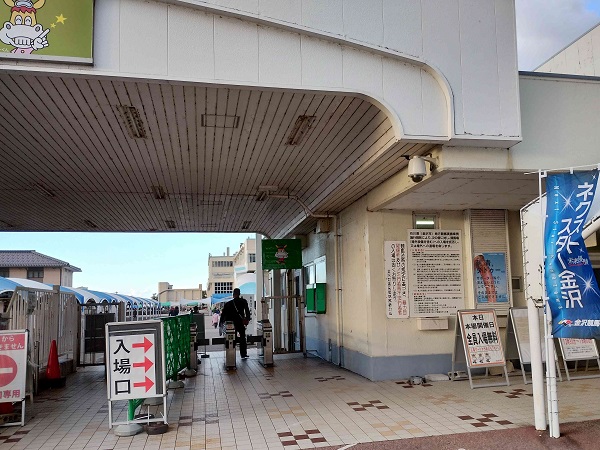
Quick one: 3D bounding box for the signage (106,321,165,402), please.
[{"bbox_3d":[-1.931,1.598,5.690,0.640,0.890,0.050,-2,-5,-12],"label":"signage"}]

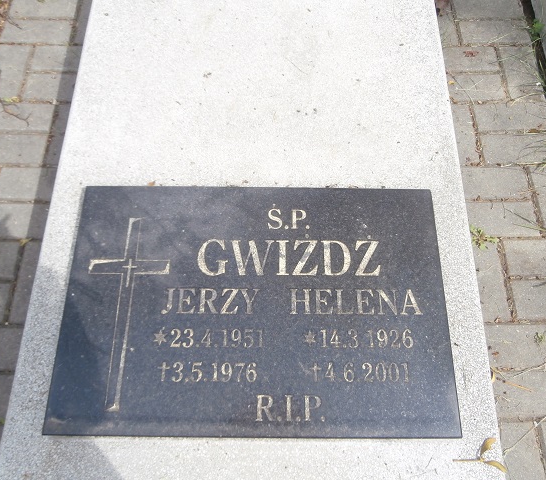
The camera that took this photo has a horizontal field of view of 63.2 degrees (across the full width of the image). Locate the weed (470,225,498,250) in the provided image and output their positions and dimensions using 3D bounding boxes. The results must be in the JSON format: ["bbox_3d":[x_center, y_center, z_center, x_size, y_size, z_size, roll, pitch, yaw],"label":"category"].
[{"bbox_3d":[0.500,-0.006,1.062,0.070,0.025,0.065,0,68,-1],"label":"weed"}]

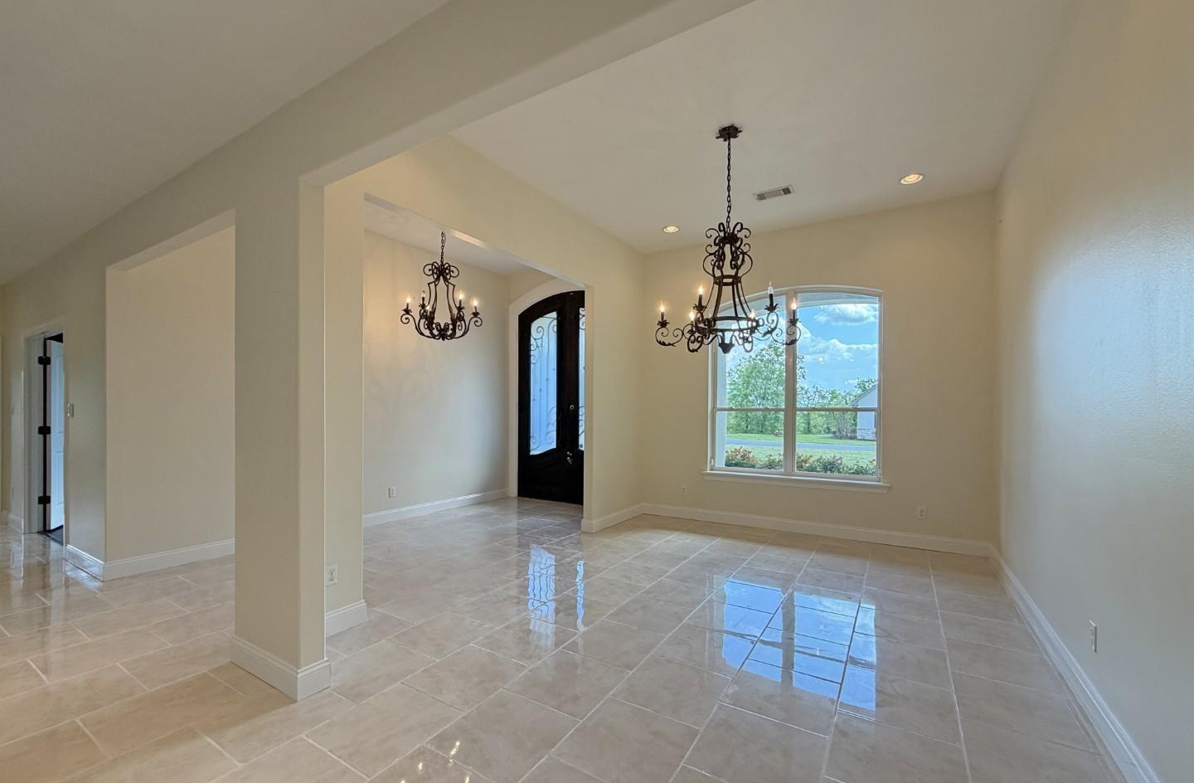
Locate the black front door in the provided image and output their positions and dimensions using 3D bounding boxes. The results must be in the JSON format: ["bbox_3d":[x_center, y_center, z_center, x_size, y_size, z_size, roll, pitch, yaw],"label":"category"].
[{"bbox_3d":[-0.406,0.075,6.806,1.787,2.943,0.065,-2,-3,32],"label":"black front door"}]

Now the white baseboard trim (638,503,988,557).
[{"bbox_3d":[1.983,1.408,5.059,3.339,0.131,0.022,-2,-3,32],"label":"white baseboard trim"}]

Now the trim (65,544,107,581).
[{"bbox_3d":[-4.115,1.361,3.882,1.047,0.131,0.022,-2,-3,32],"label":"trim"}]

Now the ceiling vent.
[{"bbox_3d":[1.588,-1.788,4.356,0.330,0.019,0.170,-2,-3,32],"label":"ceiling vent"}]

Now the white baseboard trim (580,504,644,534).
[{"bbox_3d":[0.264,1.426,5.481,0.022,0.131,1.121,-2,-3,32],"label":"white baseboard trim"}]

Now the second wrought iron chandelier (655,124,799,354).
[{"bbox_3d":[0.912,-1.044,3.376,0.965,1.562,0.965,-2,-3,32],"label":"second wrought iron chandelier"}]

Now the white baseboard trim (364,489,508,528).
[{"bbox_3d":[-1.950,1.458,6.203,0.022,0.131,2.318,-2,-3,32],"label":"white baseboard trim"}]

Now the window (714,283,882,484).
[{"bbox_3d":[2.032,-0.084,5.141,1.714,1.972,0.100,-2,-3,32],"label":"window"}]

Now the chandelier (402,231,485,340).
[{"bbox_3d":[-1.576,-1.154,4.904,0.781,1.285,0.781,-2,-3,32],"label":"chandelier"}]

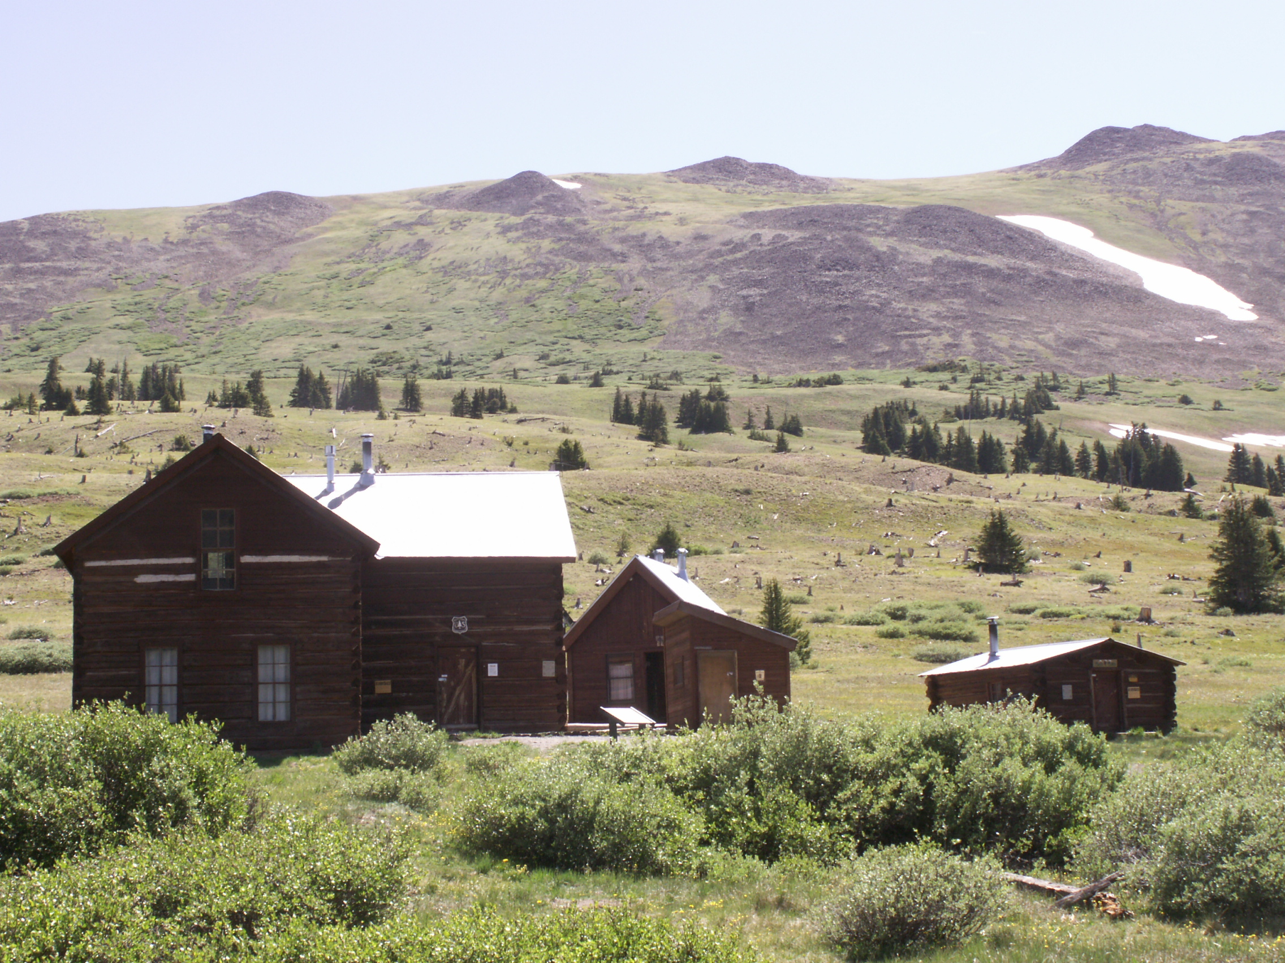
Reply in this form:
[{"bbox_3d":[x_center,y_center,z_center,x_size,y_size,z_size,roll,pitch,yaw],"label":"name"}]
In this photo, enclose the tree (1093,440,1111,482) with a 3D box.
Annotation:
[{"bbox_3d":[59.932,-2.683,300.000,2.220,5.500,2.160,-2,-6,11],"label":"tree"}]

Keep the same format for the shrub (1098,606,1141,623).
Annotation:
[{"bbox_3d":[21.502,5.988,104.000,1.950,0.720,1.560,-2,-6,12],"label":"shrub"}]

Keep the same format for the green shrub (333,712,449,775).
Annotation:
[{"bbox_3d":[-5.135,5.351,47.000,2.380,1.270,2.020,0,-6,-6],"label":"green shrub"}]

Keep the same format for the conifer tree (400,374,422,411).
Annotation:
[{"bbox_3d":[-33.178,-12.739,330.000,3.170,5.470,3.070,0,-6,-6],"label":"conifer tree"}]

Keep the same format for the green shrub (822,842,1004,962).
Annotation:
[{"bbox_3d":[2.065,3.202,17.500,1.348,0.859,1.145,-2,-8,0],"label":"green shrub"}]

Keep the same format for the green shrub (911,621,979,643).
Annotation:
[{"bbox_3d":[11.797,5.889,90.000,2.670,0.810,2.000,-2,-6,7],"label":"green shrub"}]

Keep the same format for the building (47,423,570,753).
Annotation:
[{"bbox_3d":[-8.482,3.415,60.814,12.800,7.800,10.400,0,-8,-10],"label":"building"}]

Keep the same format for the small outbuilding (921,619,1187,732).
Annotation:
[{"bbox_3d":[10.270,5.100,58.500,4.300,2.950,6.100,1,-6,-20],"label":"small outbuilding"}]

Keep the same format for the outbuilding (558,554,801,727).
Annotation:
[{"bbox_3d":[0.950,4.380,60.700,5.900,4.750,7.000,-2,-8,3],"label":"outbuilding"}]

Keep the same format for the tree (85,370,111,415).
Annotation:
[{"bbox_3d":[-76.834,-12.475,325.000,3.540,6.380,3.440,0,-6,-13],"label":"tree"}]

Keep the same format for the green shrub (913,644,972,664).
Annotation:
[{"bbox_3d":[10.434,5.984,80.000,2.130,0.660,1.700,-2,-6,7],"label":"green shrub"}]

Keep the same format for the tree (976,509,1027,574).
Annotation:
[{"bbox_3d":[22.299,3.742,143.000,3.240,4.050,3.150,-2,-6,9],"label":"tree"}]

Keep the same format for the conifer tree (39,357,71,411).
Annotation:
[{"bbox_3d":[-79.170,-13.116,310.000,4.197,7.437,3.777,-2,-8,0],"label":"conifer tree"}]

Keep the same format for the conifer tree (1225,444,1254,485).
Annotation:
[{"bbox_3d":[66.180,-1.891,255.000,3.129,4.560,2.816,-2,-8,0],"label":"conifer tree"}]

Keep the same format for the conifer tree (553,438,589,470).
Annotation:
[{"bbox_3d":[-7.485,-2.879,240.000,3.656,3.350,3.290,-2,-8,0],"label":"conifer tree"}]

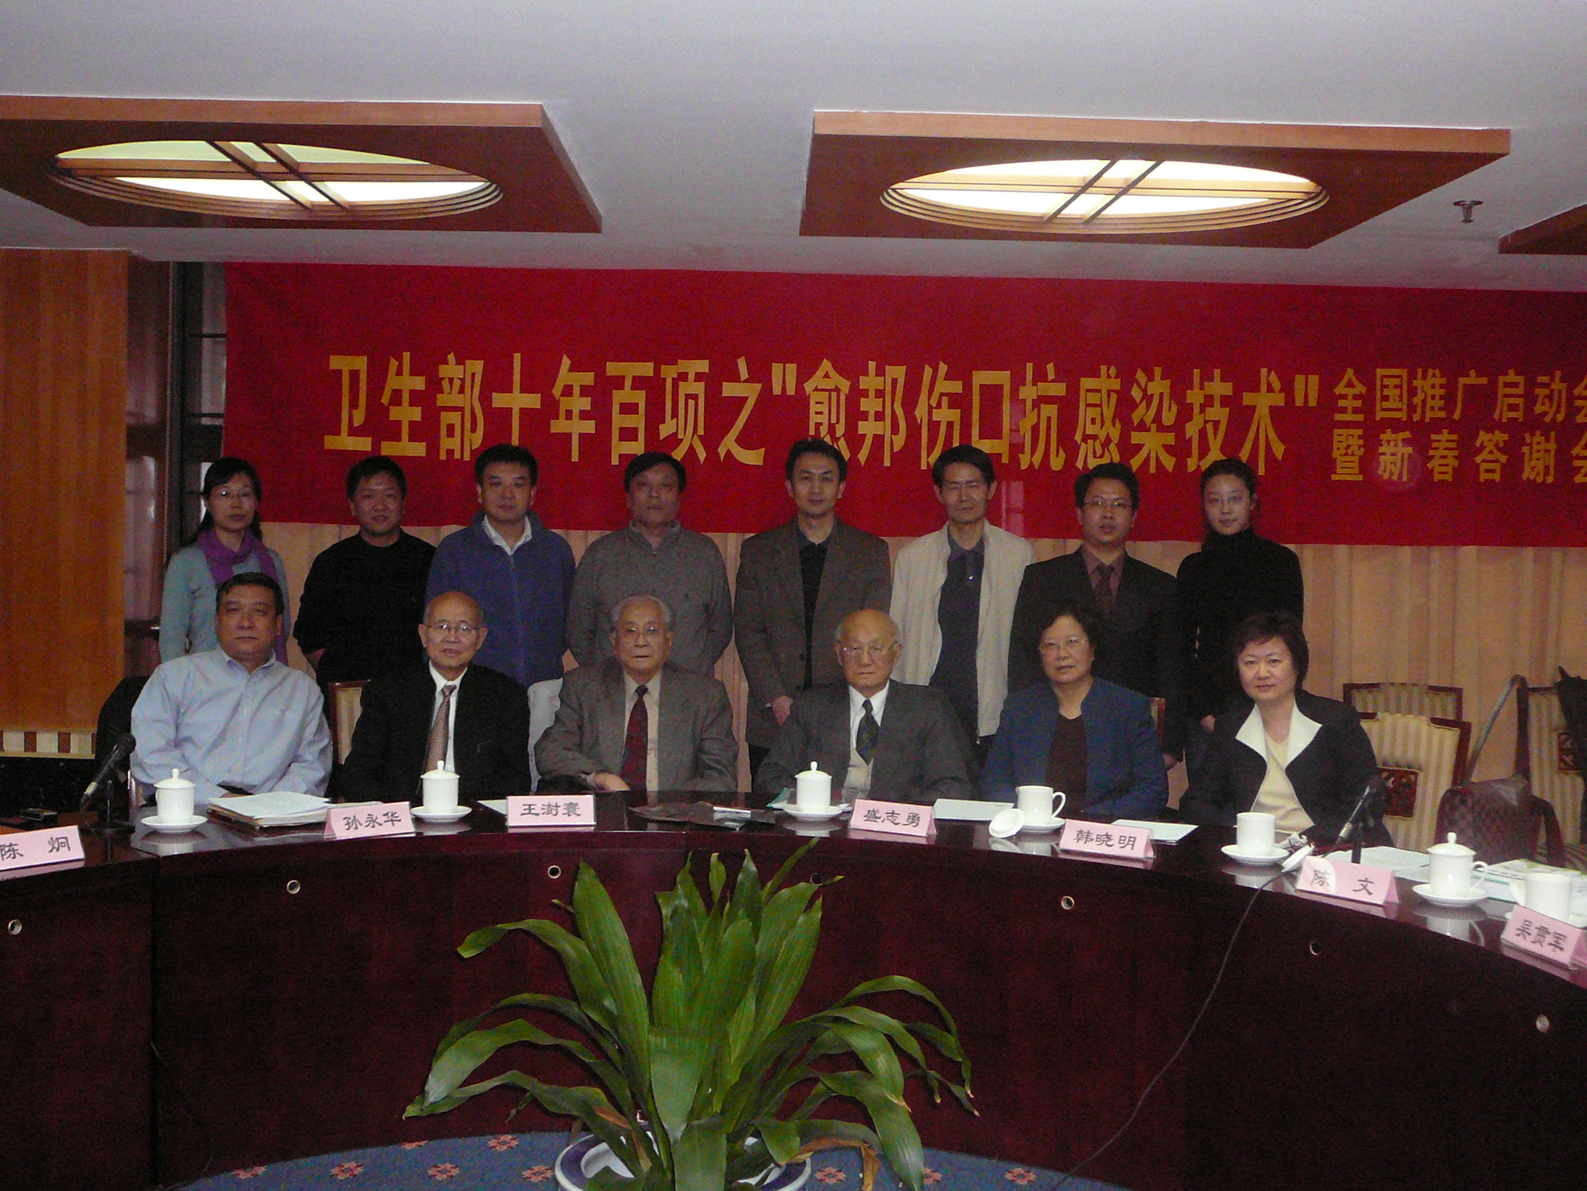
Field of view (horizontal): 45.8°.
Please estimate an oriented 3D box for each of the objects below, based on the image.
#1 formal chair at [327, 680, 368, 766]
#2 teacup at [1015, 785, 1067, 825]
[{"bbox_3d":[-1.109,0.753,5.380,0.480,0.980,0.580,1,3,-10],"label":"formal chair"},{"bbox_3d":[0.586,0.499,4.444,0.115,0.087,0.083,1,2,7],"label":"teacup"}]

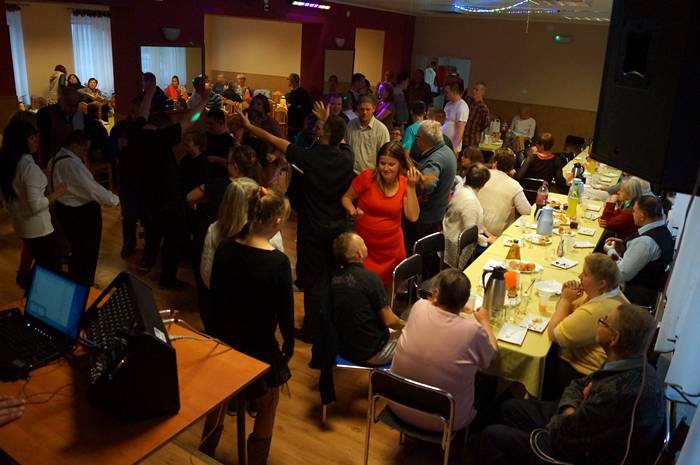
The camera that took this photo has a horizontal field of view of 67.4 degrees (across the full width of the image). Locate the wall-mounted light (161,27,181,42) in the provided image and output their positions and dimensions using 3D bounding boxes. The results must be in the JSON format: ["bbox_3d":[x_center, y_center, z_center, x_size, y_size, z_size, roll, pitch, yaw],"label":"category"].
[{"bbox_3d":[-2.221,-2.452,6.500,0.150,0.160,0.290,14,23,26],"label":"wall-mounted light"}]

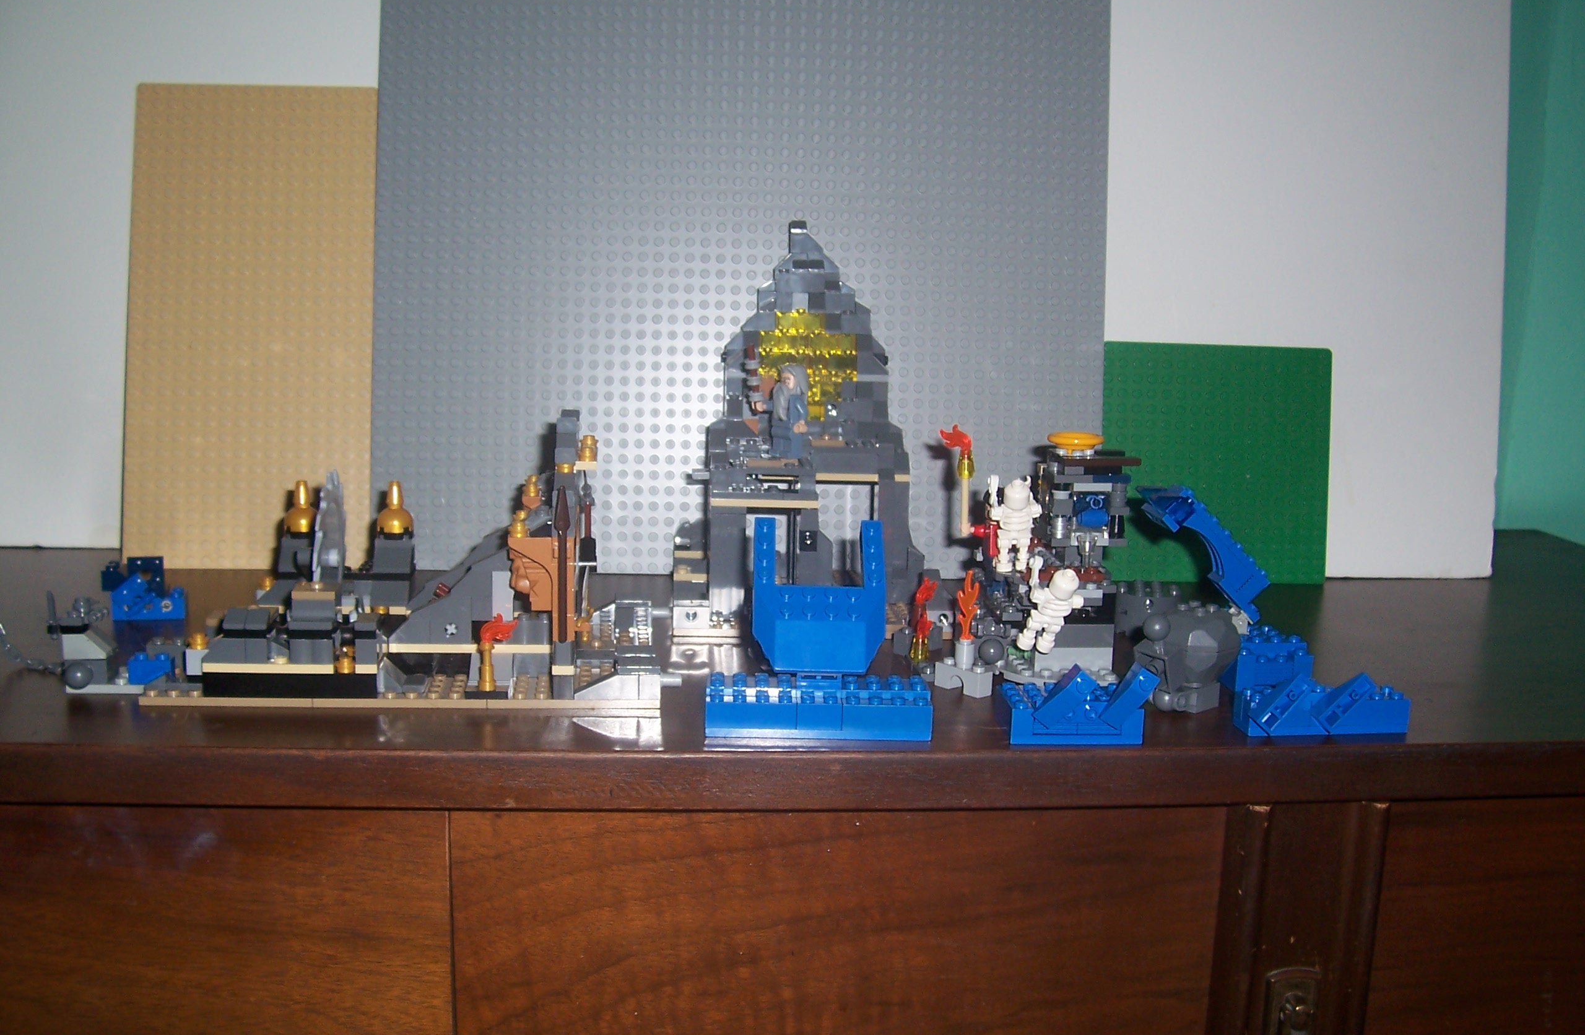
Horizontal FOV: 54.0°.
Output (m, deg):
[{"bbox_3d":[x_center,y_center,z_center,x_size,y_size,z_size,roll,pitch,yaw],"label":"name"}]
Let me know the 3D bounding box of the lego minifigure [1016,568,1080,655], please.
[{"bbox_3d":[0.104,0.036,0.624,0.022,0.038,0.012,22,23,4],"label":"lego minifigure"}]

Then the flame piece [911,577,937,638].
[{"bbox_3d":[0.055,0.037,0.643,0.009,0.025,0.007,1,11,0],"label":"flame piece"}]

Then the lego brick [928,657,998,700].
[{"bbox_3d":[0.068,0.063,0.615,0.008,0.011,0.024,-7,14,-38],"label":"lego brick"}]

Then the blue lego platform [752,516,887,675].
[{"bbox_3d":[0.010,0.028,0.566,0.048,0.011,0.064,1,49,-2],"label":"blue lego platform"}]

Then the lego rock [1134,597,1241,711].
[{"bbox_3d":[0.153,0.052,0.601,0.044,0.041,0.039,2,10,0],"label":"lego rock"}]

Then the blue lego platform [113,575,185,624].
[{"bbox_3d":[-0.291,0.034,0.704,0.031,0.021,0.015,-2,11,-17],"label":"blue lego platform"}]

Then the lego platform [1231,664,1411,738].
[{"bbox_3d":[0.195,0.066,0.570,0.061,0.024,0.017,1,10,-4],"label":"lego platform"}]

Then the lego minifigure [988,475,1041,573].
[{"bbox_3d":[0.091,0.003,0.641,0.022,0.041,0.017,-1,10,-15],"label":"lego minifigure"}]

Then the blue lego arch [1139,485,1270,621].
[{"bbox_3d":[0.173,0.012,0.653,0.072,0.018,0.023,45,4,-11],"label":"blue lego arch"}]

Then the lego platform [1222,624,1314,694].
[{"bbox_3d":[0.191,0.058,0.632,0.032,0.021,0.032,1,10,-5],"label":"lego platform"}]

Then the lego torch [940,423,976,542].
[{"bbox_3d":[0.070,-0.015,0.660,0.016,0.050,0.009,2,10,0],"label":"lego torch"}]

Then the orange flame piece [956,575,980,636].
[{"bbox_3d":[0.069,0.035,0.610,0.009,0.027,0.004,1,11,0],"label":"orange flame piece"}]

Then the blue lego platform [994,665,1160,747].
[{"bbox_3d":[0.103,0.064,0.566,0.053,0.028,0.033,1,11,-4],"label":"blue lego platform"}]

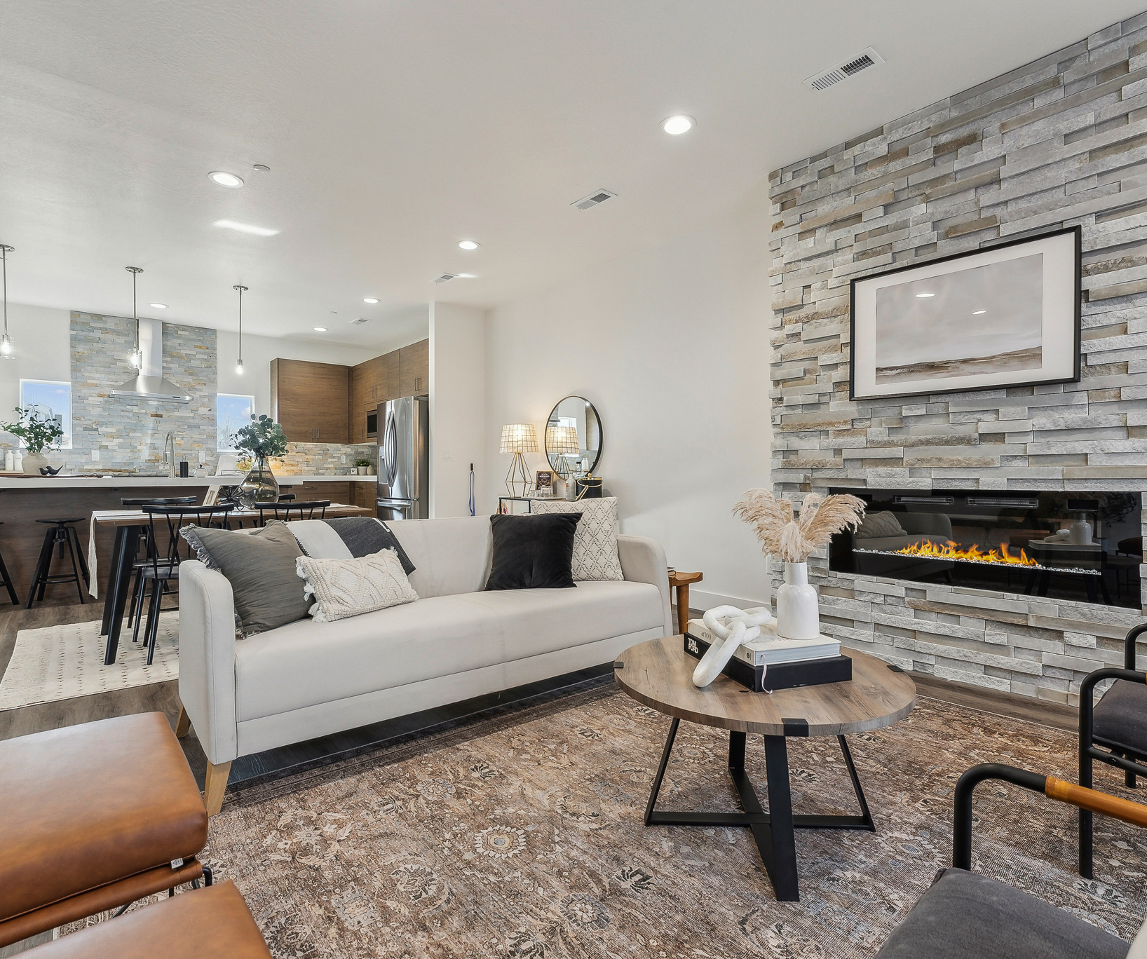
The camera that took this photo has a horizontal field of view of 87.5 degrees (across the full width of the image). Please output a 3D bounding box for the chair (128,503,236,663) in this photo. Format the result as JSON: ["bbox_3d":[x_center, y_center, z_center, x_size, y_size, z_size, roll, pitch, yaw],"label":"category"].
[{"bbox_3d":[-2.064,0.521,3.184,0.420,0.790,0.560,0,0,-39],"label":"chair"}]

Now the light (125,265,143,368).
[{"bbox_3d":[-3.846,-1.398,5.254,0.130,0.888,0.130,0,0,-39],"label":"light"}]

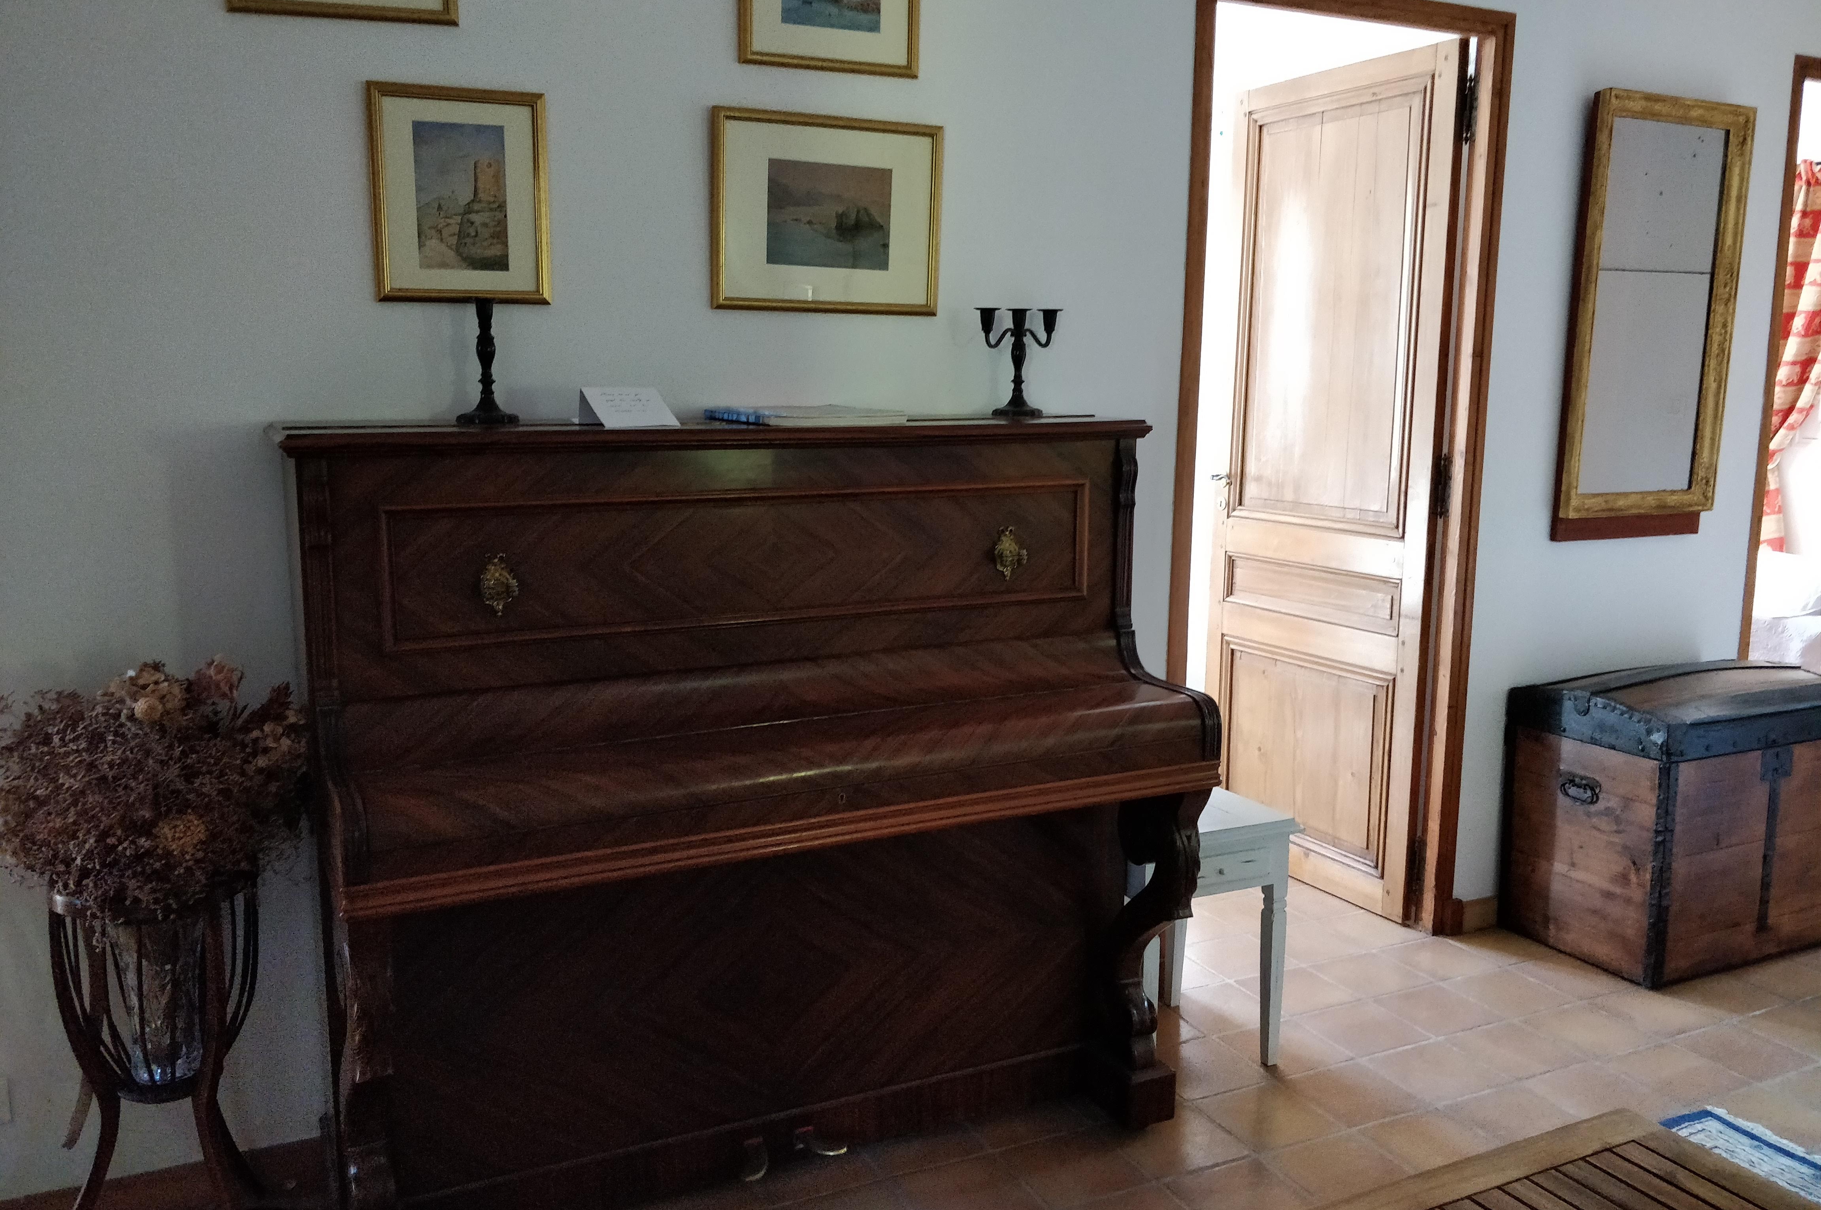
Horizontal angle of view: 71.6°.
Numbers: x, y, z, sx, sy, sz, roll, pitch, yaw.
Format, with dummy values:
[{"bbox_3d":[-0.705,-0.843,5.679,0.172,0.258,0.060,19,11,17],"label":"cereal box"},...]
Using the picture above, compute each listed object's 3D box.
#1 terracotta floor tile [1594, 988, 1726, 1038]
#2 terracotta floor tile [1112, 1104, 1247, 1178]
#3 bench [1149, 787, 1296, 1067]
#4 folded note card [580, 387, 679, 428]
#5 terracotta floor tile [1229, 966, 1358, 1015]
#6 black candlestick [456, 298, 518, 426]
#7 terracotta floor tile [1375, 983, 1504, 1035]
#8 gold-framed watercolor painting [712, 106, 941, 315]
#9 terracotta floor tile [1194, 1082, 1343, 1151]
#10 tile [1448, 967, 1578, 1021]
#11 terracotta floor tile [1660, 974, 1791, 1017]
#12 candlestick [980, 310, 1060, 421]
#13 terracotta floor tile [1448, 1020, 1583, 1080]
[{"bbox_3d":[1.625,0.893,2.747,0.195,0.015,0.195,-4,8,-22],"label":"terracotta floor tile"},{"bbox_3d":[0.481,0.969,2.274,0.195,0.015,0.195,-4,8,-22],"label":"terracotta floor tile"},{"bbox_3d":[0.526,0.662,2.589,0.380,0.510,0.350,-5,11,-26],"label":"bench"},{"bbox_3d":[-0.467,-0.336,2.095,0.120,0.068,0.135,-5,11,-26],"label":"folded note card"},{"bbox_3d":[0.876,0.886,2.884,0.195,0.015,0.195,-4,8,-22],"label":"terracotta floor tile"},{"bbox_3d":[-0.693,-0.398,2.055,0.097,0.207,0.097,-5,11,-26],"label":"black candlestick"},{"bbox_3d":[1.163,0.897,2.784,0.198,0.012,0.188,-5,13,-26],"label":"terracotta floor tile"},{"bbox_3d":[-0.151,-0.718,2.335,0.443,0.349,0.020,-4,9,-23],"label":"gold-framed watercolor painting"},{"bbox_3d":[0.664,0.956,2.353,0.195,0.015,0.195,-4,8,-22],"label":"terracotta floor tile"},{"bbox_3d":[1.352,0.884,2.853,0.195,0.015,0.195,-4,8,-22],"label":"tile"},{"bbox_3d":[1.819,0.880,2.827,0.195,0.015,0.195,-4,8,-22],"label":"terracotta floor tile"},{"bbox_3d":[0.201,-0.445,2.325,0.176,0.196,0.094,-4,9,-23],"label":"candlestick"},{"bbox_3d":[1.255,0.931,2.626,0.198,0.012,0.188,-5,13,-26],"label":"terracotta floor tile"}]

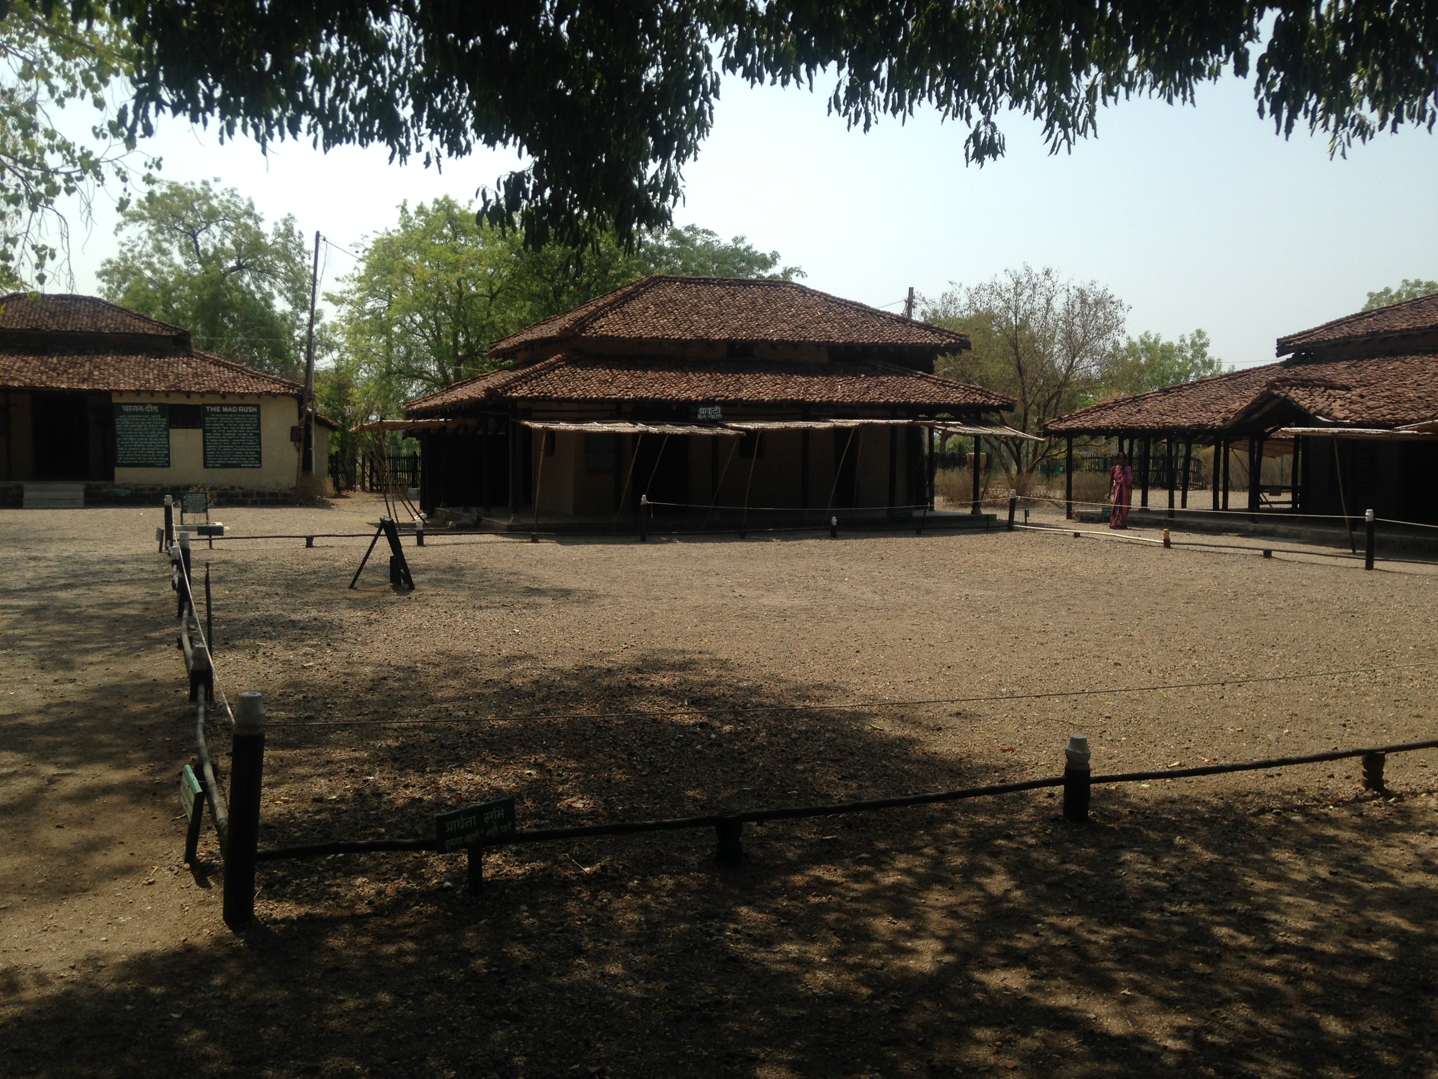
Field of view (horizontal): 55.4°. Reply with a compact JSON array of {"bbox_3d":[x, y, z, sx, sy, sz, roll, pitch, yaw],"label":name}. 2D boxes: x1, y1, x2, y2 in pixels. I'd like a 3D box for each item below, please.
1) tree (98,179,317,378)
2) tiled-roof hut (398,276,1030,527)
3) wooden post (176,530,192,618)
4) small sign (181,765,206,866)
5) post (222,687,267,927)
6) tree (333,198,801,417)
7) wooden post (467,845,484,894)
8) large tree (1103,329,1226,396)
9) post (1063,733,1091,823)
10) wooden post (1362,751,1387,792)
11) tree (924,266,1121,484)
[{"bbox_3d":[-20.519,-8.151,54.583,8.790,12.190,8.500,0,4,0],"label":"tree"},{"bbox_3d":[-0.704,-3.438,32.601,11.900,5.750,10.300,-1,4,-21],"label":"tiled-roof hut"},{"bbox_3d":[-5.074,0.331,13.018,0.100,0.803,0.100,-1,4,-21],"label":"wooden post"},{"bbox_3d":[-2.018,1.092,5.309,0.050,0.320,0.330,13,-3,-30],"label":"small sign"},{"bbox_3d":[-1.583,0.904,4.609,0.105,0.782,0.105,1,4,-22],"label":"post"},{"bbox_3d":[-5.320,-6.678,47.663,16.360,10.210,12.000,0,4,0],"label":"tree"},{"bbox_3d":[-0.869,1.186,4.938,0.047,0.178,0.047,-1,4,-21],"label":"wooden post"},{"bbox_3d":[18.530,-5.415,56.764,5.650,6.560,5.500,0,4,0],"label":"large tree"},{"bbox_3d":[1.532,1.030,5.893,0.105,0.370,0.105,1,4,-22],"label":"post"},{"bbox_3d":[3.074,1.091,6.471,0.098,0.176,0.098,-1,4,-21],"label":"wooden post"},{"bbox_3d":[9.611,-4.876,42.770,6.340,7.310,6.000,0,4,0],"label":"tree"}]

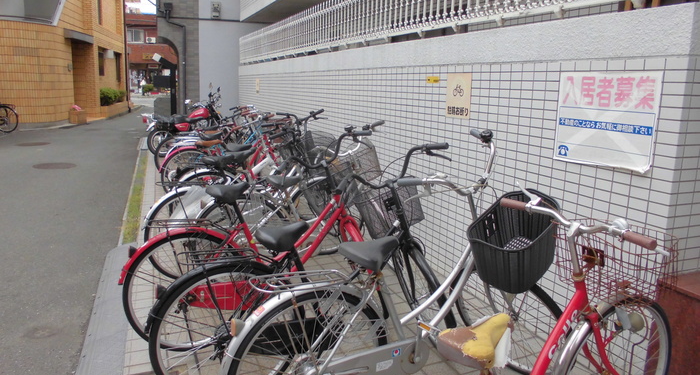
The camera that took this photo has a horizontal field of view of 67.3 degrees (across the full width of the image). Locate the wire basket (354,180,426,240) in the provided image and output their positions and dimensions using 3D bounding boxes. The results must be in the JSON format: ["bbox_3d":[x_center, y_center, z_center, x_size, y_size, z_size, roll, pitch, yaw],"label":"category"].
[{"bbox_3d":[0.209,0.116,2.780,0.320,0.230,0.230,-14,4,25],"label":"wire basket"}]

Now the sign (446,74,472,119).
[{"bbox_3d":[0.737,-0.619,3.587,0.010,0.310,0.295,-4,12,-21],"label":"sign"}]

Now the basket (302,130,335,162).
[{"bbox_3d":[-0.318,-0.423,5.300,0.270,0.260,0.330,-8,14,-36],"label":"basket"}]

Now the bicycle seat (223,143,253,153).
[{"bbox_3d":[-1.145,-0.401,5.400,0.270,0.110,0.180,-6,13,-31],"label":"bicycle seat"}]

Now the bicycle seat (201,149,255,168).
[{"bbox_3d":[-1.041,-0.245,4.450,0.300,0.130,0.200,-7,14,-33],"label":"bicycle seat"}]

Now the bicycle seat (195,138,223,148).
[{"bbox_3d":[-1.569,-0.497,5.850,0.270,0.110,0.180,-6,13,-31],"label":"bicycle seat"}]

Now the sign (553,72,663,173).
[{"bbox_3d":[1.187,-0.323,2.480,0.015,0.447,0.585,-4,12,-21],"label":"sign"}]

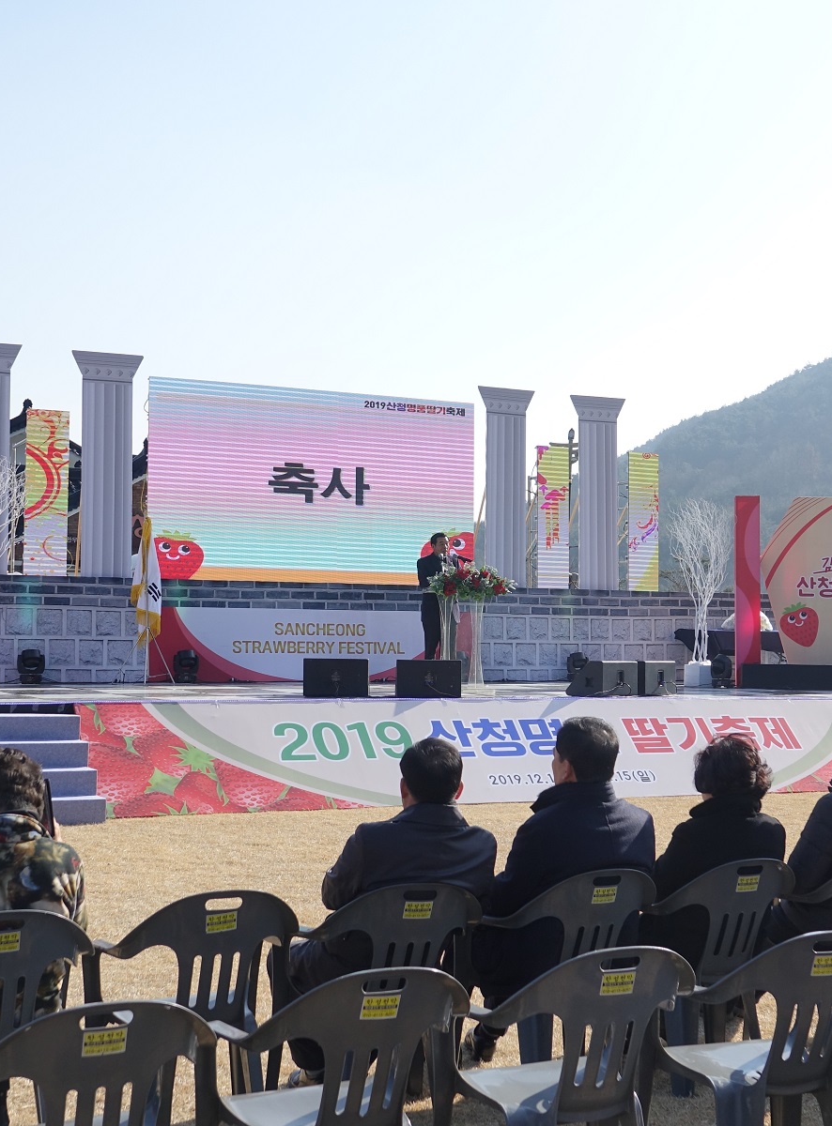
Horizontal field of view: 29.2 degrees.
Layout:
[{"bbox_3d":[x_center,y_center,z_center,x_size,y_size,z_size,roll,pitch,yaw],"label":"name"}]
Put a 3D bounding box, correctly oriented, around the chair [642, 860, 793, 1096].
[{"bbox_3d":[1.030,1.405,5.650,0.560,0.776,0.550,2,-3,-24],"label":"chair"}]

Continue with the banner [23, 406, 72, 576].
[{"bbox_3d":[-4.549,-0.887,19.673,0.520,2.030,0.100,2,-3,-23],"label":"banner"}]

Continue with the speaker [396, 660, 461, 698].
[{"bbox_3d":[0.126,1.142,15.758,0.620,0.360,0.480,1,-3,-2],"label":"speaker"}]

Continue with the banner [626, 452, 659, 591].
[{"bbox_3d":[3.225,-0.576,22.600,0.500,1.970,0.120,2,-3,-24],"label":"banner"}]

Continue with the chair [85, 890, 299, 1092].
[{"bbox_3d":[-0.593,1.277,4.499,0.565,0.760,0.540,1,-3,-21],"label":"chair"}]

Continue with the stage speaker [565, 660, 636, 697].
[{"bbox_3d":[1.796,1.113,15.400,0.450,0.350,0.560,-2,-4,38],"label":"stage speaker"}]

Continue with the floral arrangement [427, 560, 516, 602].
[{"bbox_3d":[0.629,0.210,18.100,0.930,0.470,0.500,2,-4,-27],"label":"floral arrangement"}]

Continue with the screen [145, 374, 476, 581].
[{"bbox_3d":[-1.251,-0.993,20.850,4.600,2.500,0.150,2,-4,-27],"label":"screen"}]

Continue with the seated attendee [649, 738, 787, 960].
[{"bbox_3d":[0.943,1.182,5.614,0.520,1.157,0.740,2,-3,-22],"label":"seated attendee"}]

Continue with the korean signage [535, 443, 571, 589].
[{"bbox_3d":[1.933,-0.634,22.400,0.510,2.000,0.100,2,-4,-27],"label":"korean signage"}]

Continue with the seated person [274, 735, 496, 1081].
[{"bbox_3d":[-0.118,1.134,5.062,0.580,1.173,0.800,1,-3,-17],"label":"seated person"}]

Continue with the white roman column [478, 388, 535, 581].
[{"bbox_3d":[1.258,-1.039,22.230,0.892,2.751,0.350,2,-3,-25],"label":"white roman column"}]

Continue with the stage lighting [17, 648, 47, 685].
[{"bbox_3d":[-4.377,1.182,18.200,0.310,0.405,0.250,2,-4,-20],"label":"stage lighting"}]

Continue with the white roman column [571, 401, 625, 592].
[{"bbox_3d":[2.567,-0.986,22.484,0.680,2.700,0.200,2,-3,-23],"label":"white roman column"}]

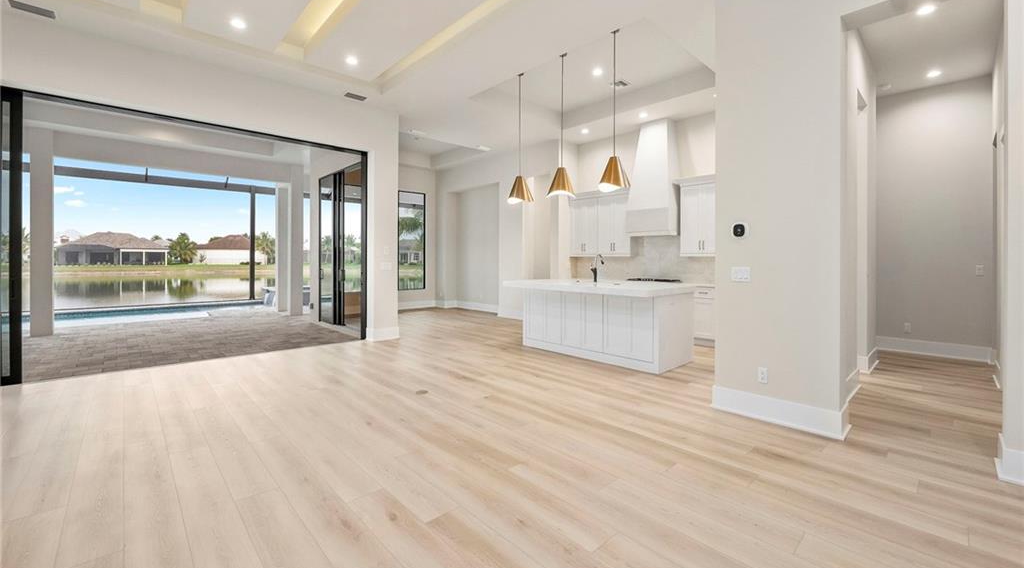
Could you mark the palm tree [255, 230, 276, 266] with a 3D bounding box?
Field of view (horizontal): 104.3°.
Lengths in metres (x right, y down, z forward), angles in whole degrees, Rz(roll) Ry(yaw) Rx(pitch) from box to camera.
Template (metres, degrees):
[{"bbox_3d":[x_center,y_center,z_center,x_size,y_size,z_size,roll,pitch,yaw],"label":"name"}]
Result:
[{"bbox_3d":[-43.168,-6.242,70.000,4.572,5.978,4.572,-1,3,-32],"label":"palm tree"}]

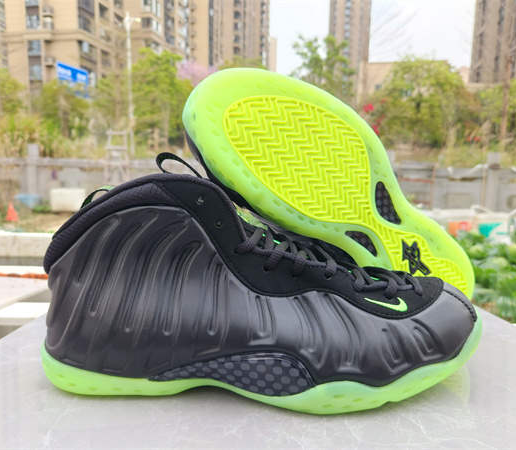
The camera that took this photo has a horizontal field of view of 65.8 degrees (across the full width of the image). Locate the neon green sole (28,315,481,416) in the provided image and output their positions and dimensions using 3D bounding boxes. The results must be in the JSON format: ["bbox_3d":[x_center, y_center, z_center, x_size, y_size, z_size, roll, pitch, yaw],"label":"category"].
[{"bbox_3d":[0.002,0.087,0.286,0.305,0.047,0.111,0,5,1],"label":"neon green sole"}]

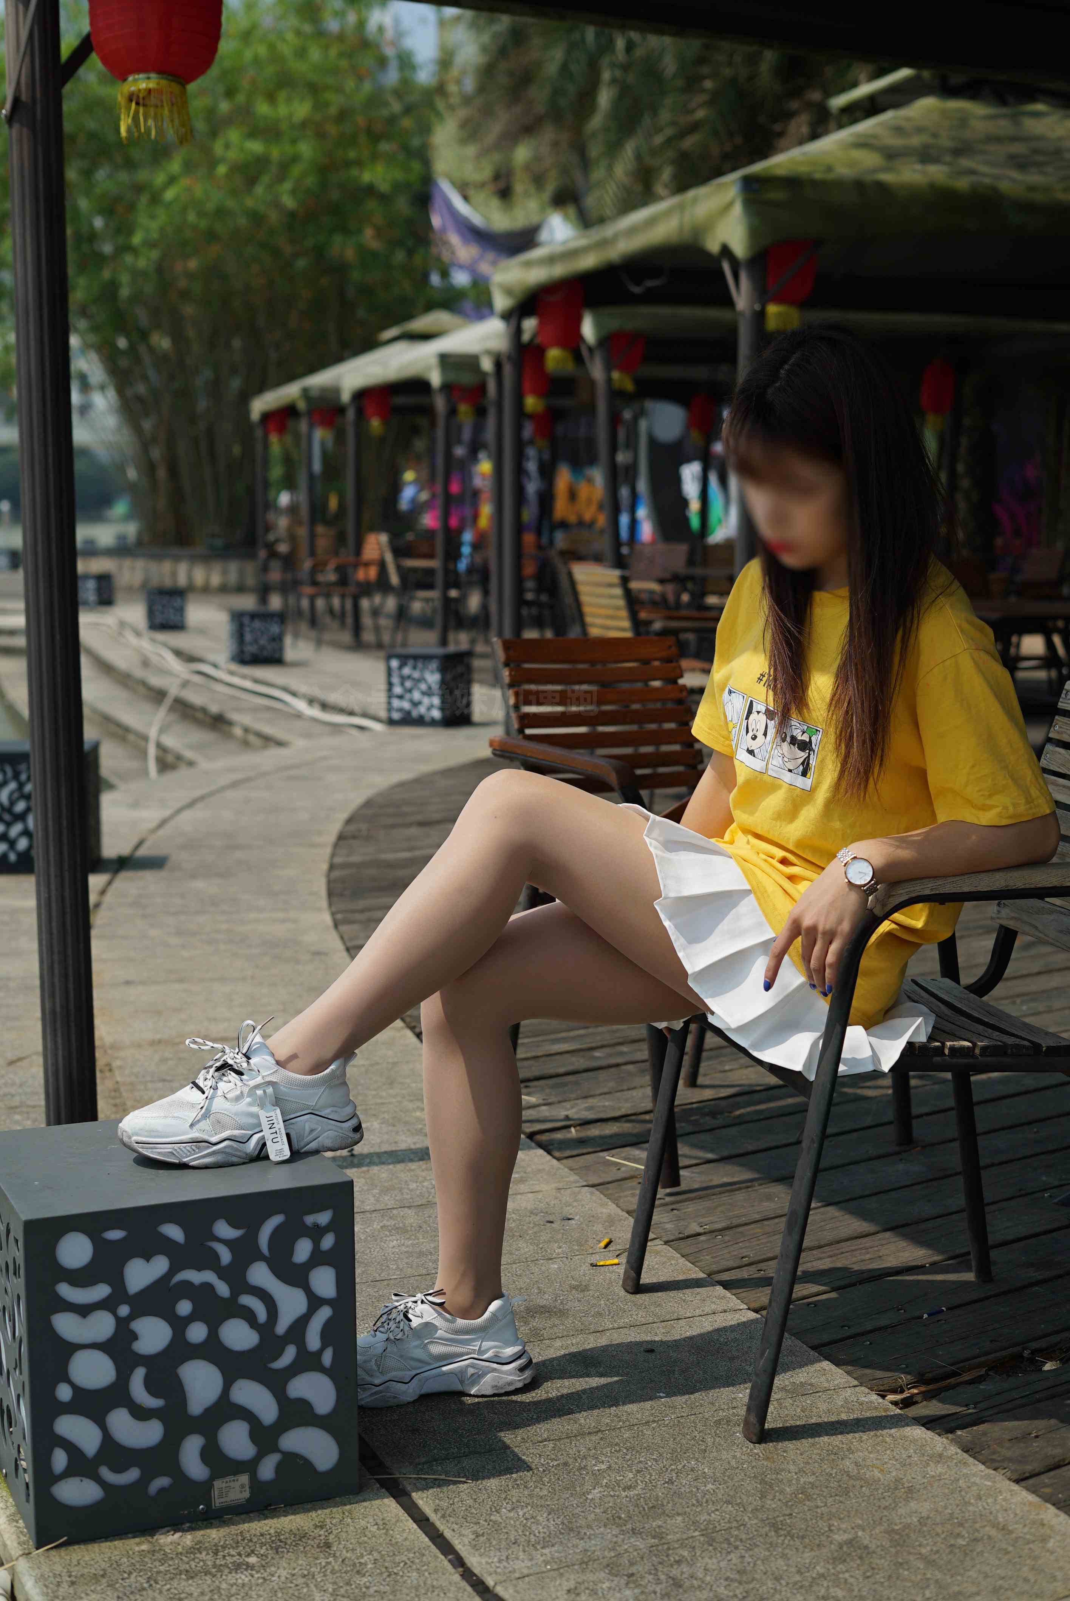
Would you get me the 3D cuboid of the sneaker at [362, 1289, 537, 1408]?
[{"bbox_3d":[-0.147,0.628,2.590,0.275,0.122,0.105,-2,8,-13],"label":"sneaker"}]

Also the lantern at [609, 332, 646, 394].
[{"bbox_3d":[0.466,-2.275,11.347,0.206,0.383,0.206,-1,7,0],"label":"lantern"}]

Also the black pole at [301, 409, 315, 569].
[{"bbox_3d":[-1.942,-2.397,19.197,0.085,1.970,0.085,-1,7,-6],"label":"black pole"}]

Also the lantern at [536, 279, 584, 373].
[{"bbox_3d":[0.111,-2.081,9.750,0.200,0.420,0.200,0,7,1],"label":"lantern"}]

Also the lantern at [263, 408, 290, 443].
[{"bbox_3d":[-2.455,-3.594,21.200,0.200,0.420,0.200,-1,7,-7],"label":"lantern"}]

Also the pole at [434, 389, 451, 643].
[{"bbox_3d":[-0.646,-1.957,15.739,0.085,1.970,0.085,-1,7,-2],"label":"pole"}]

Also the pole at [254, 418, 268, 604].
[{"bbox_3d":[-2.536,-2.590,20.646,0.082,1.915,0.082,-1,7,0],"label":"pole"}]

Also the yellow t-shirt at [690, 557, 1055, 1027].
[{"bbox_3d":[0.413,-0.007,2.770,0.310,0.570,0.460,-2,9,-42],"label":"yellow t-shirt"}]

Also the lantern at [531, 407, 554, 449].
[{"bbox_3d":[0.074,-3.485,20.800,0.200,0.420,0.200,0,7,0],"label":"lantern"}]

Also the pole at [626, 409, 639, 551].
[{"bbox_3d":[0.754,-2.191,17.316,0.082,1.915,0.082,-1,7,0],"label":"pole"}]

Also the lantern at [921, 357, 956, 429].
[{"bbox_3d":[2.711,-2.732,14.973,0.230,0.470,0.230,0,7,0],"label":"lantern"}]

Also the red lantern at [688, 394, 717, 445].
[{"bbox_3d":[1.407,-3.203,18.743,0.230,0.470,0.230,0,7,0],"label":"red lantern"}]

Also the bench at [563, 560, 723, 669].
[{"bbox_3d":[0.478,-0.463,8.512,0.600,0.870,0.550,-4,8,-25],"label":"bench"}]

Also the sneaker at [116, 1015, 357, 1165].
[{"bbox_3d":[-0.336,0.332,2.545,0.268,0.134,0.102,-2,8,-12],"label":"sneaker"}]

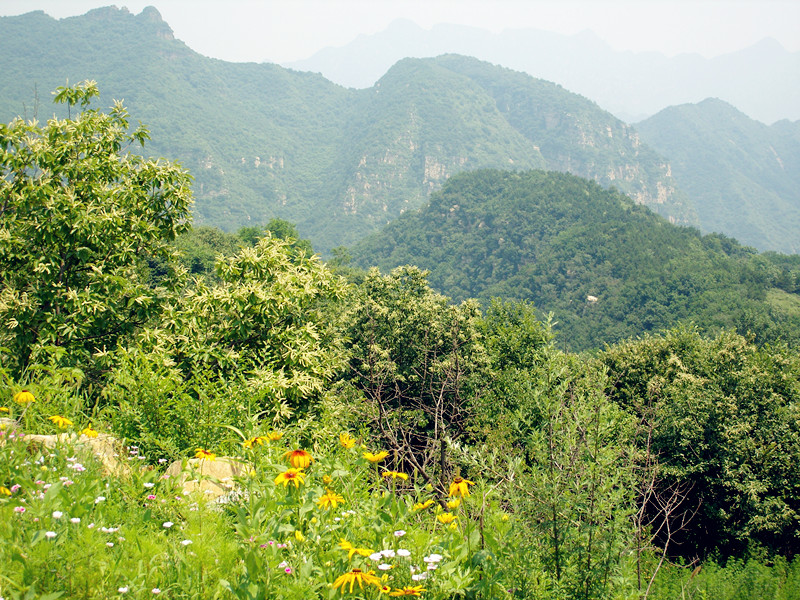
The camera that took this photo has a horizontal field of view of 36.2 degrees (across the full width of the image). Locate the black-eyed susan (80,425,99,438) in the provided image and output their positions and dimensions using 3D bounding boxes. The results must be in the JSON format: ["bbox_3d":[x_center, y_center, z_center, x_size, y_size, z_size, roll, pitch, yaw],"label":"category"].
[{"bbox_3d":[-1.103,0.467,4.350,0.063,0.042,0.063,0,3,0],"label":"black-eyed susan"}]

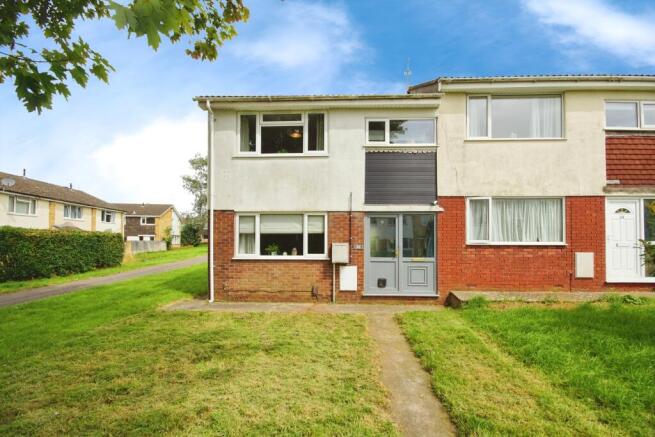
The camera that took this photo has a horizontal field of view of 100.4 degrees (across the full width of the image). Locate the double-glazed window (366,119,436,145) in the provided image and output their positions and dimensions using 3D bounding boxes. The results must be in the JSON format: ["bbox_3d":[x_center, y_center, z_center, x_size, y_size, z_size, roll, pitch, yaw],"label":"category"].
[{"bbox_3d":[1.910,-2.232,7.045,1.845,0.729,0.100,0,-1,2],"label":"double-glazed window"}]

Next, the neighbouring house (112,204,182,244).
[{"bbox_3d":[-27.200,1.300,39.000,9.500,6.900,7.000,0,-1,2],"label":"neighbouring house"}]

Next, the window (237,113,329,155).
[{"bbox_3d":[-1.169,-2.207,7.130,2.376,1.159,0.100,0,-1,2],"label":"window"}]

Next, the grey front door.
[{"bbox_3d":[1.875,0.925,6.963,1.849,2.098,0.100,0,-1,2],"label":"grey front door"}]

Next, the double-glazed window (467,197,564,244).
[{"bbox_3d":[4.762,0.057,6.905,2.470,1.227,0.100,0,-1,2],"label":"double-glazed window"}]

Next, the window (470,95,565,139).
[{"bbox_3d":[4.808,-2.573,6.972,2.419,1.148,0.100,0,-1,2],"label":"window"}]

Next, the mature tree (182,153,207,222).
[{"bbox_3d":[-17.100,-2.900,38.000,6.500,12.000,6.500,0,-1,2],"label":"mature tree"}]

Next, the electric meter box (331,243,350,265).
[{"bbox_3d":[0.325,0.874,6.868,0.447,0.539,0.200,0,-1,2],"label":"electric meter box"}]

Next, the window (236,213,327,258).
[{"bbox_3d":[-1.177,0.453,7.061,2.392,1.188,0.100,0,-1,2],"label":"window"}]

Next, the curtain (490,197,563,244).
[{"bbox_3d":[5.161,0.065,7.054,1.836,1.163,0.120,0,-1,2],"label":"curtain"}]

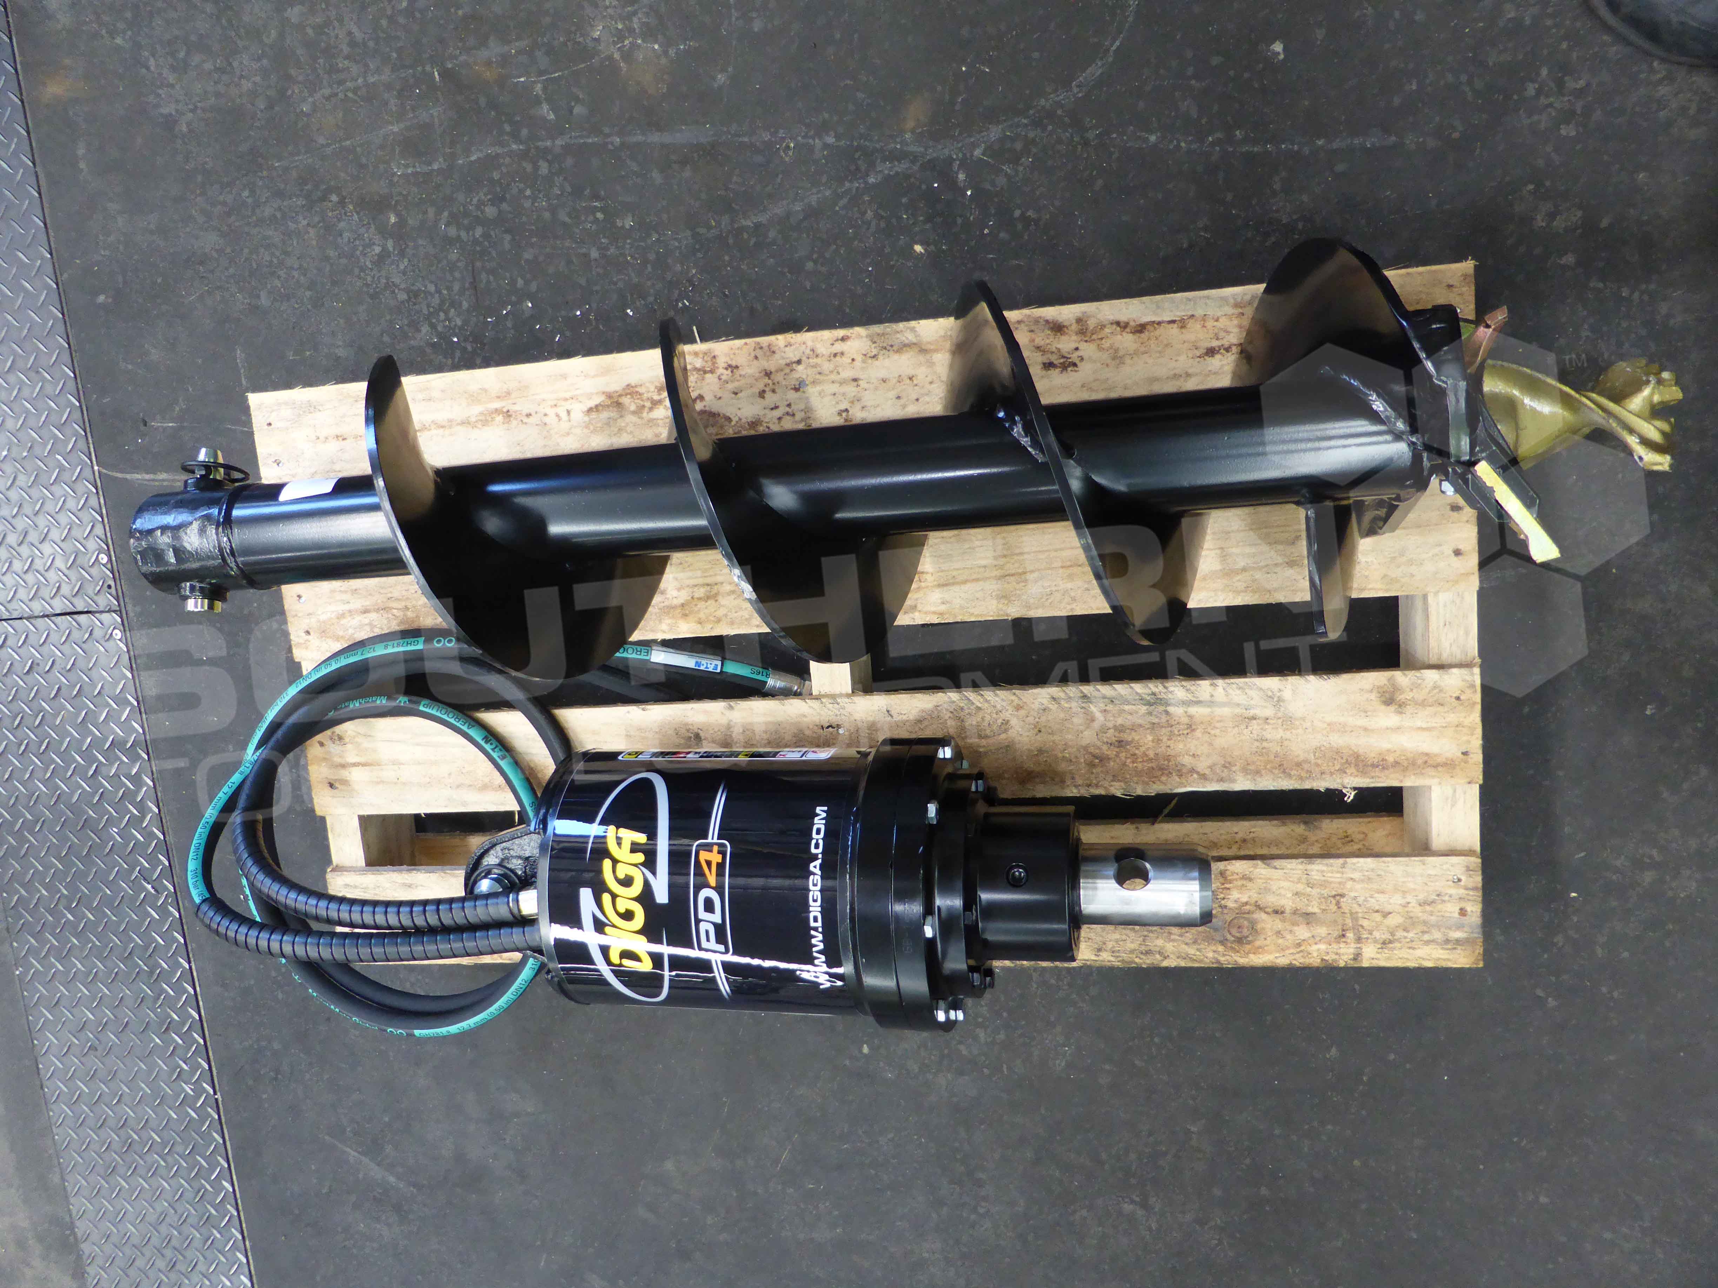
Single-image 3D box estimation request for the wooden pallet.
[{"bbox_3d":[-0.015,0.006,1.204,1.105,0.136,0.588,-3,99,12],"label":"wooden pallet"}]

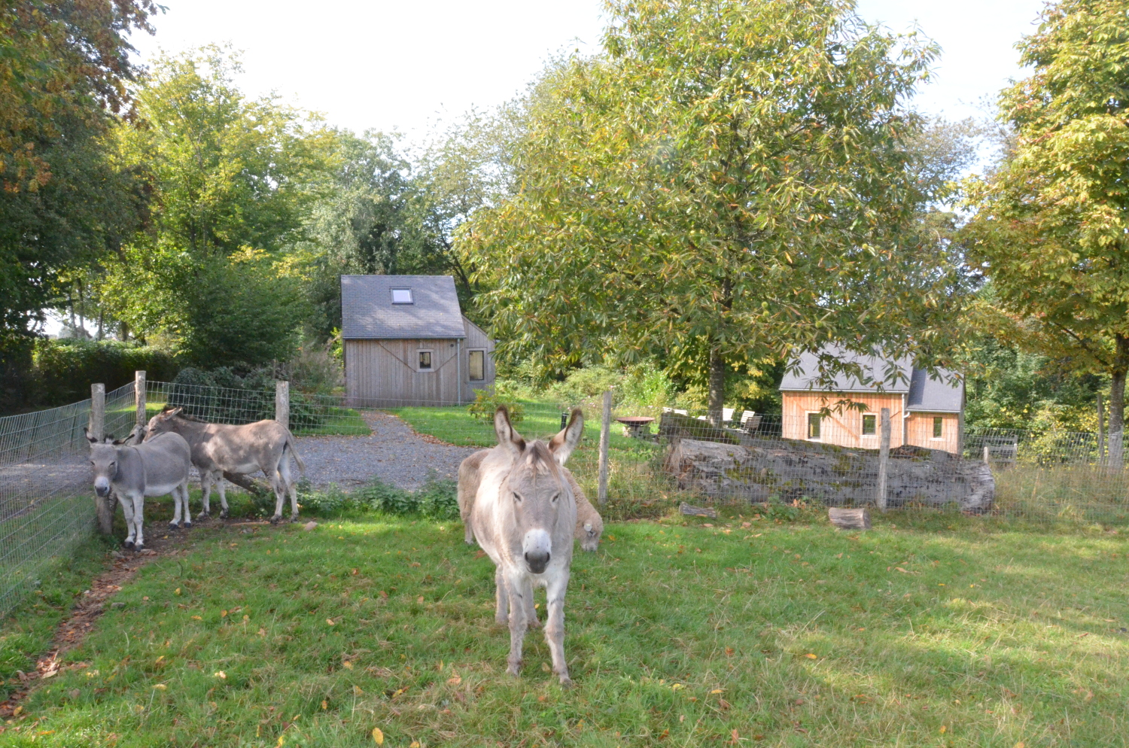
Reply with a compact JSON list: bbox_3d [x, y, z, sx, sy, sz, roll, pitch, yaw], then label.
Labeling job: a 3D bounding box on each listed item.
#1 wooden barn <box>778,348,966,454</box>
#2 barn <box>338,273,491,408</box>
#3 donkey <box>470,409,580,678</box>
[{"bbox_3d":[11.993,0.727,32.534,6.000,4.900,5.400,1,3,28],"label":"wooden barn"},{"bbox_3d":[-5.977,-1.426,35.026,5.800,5.120,6.200,-1,2,-10],"label":"barn"},{"bbox_3d":[-0.205,0.815,4.416,0.500,1.320,1.450,-1,2,-9],"label":"donkey"}]

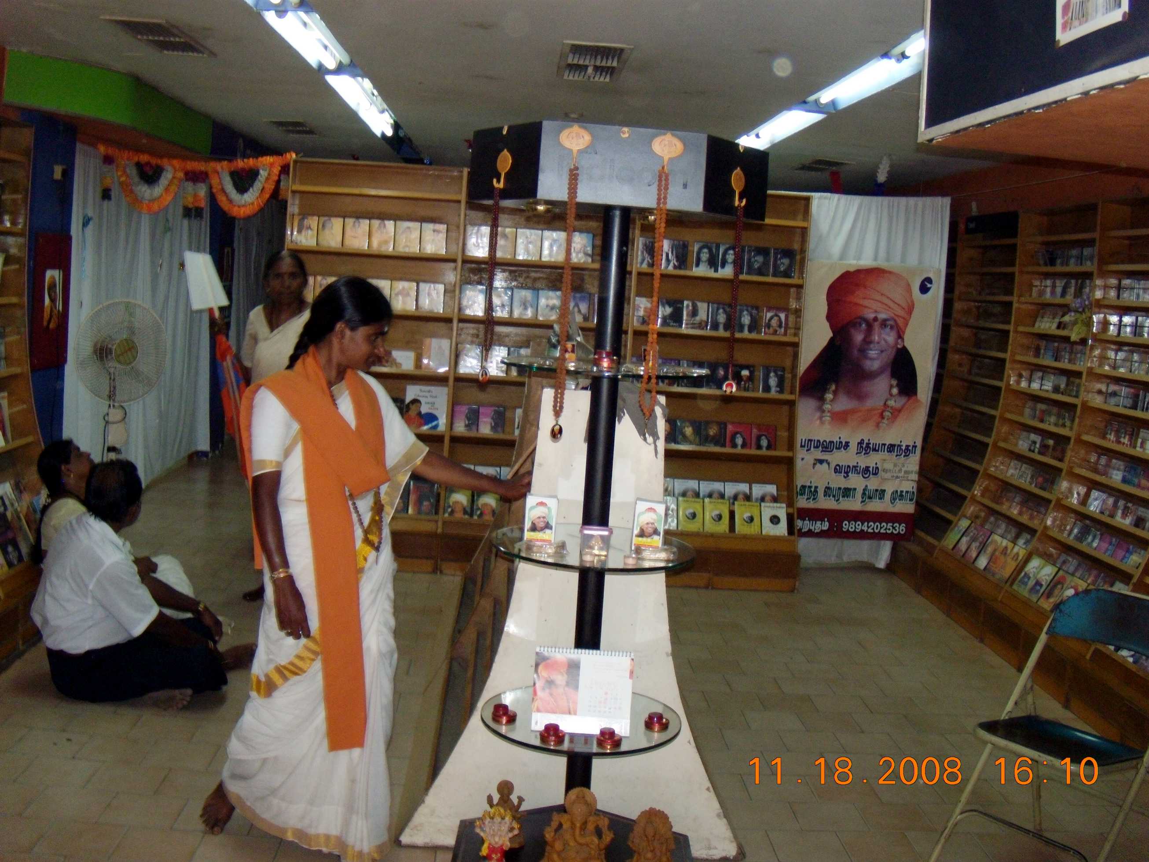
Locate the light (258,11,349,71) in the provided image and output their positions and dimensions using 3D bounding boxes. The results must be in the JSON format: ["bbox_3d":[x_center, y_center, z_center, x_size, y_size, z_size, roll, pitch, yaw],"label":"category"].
[{"bbox_3d":[-1.089,-1.635,4.999,0.200,0.090,1.220,3,7,-3],"label":"light"}]

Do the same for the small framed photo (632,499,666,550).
[{"bbox_3d":[0.171,0.216,2.695,0.070,0.110,0.018,6,7,17],"label":"small framed photo"}]

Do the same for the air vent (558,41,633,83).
[{"bbox_3d":[0.070,-1.454,4.695,0.255,0.040,0.800,3,7,-3],"label":"air vent"}]

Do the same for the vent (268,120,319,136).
[{"bbox_3d":[-1.793,-1.960,7.711,0.255,0.040,0.800,3,7,-3],"label":"vent"}]

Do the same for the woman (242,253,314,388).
[{"bbox_3d":[-1.343,-0.042,5.489,0.450,1.571,0.290,4,7,-2],"label":"woman"}]

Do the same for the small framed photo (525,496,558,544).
[{"bbox_3d":[-0.071,0.192,2.558,0.064,0.104,0.025,4,6,2],"label":"small framed photo"}]

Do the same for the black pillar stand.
[{"bbox_3d":[0.044,0.264,2.731,0.060,1.518,0.060,3,7,-3],"label":"black pillar stand"}]

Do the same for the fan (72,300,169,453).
[{"bbox_3d":[-2.001,0.090,5.222,0.420,1.335,0.460,9,9,38],"label":"fan"}]

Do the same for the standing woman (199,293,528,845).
[{"bbox_3d":[-0.551,0.337,3.217,0.758,1.478,0.422,-1,8,-32],"label":"standing woman"}]

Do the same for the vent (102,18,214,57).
[{"bbox_3d":[-1.639,-1.569,4.733,0.255,0.040,0.800,3,7,-3],"label":"vent"}]

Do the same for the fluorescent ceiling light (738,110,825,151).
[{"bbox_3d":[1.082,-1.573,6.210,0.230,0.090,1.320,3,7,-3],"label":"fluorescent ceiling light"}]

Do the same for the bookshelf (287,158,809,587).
[{"bbox_3d":[-0.159,-0.297,6.295,2.735,2.060,0.550,3,7,-3],"label":"bookshelf"}]

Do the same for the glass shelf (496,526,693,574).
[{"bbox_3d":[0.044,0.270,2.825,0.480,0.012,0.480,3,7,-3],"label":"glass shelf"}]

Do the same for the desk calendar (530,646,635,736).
[{"bbox_3d":[0.019,0.582,2.701,0.220,0.175,0.090,4,7,0],"label":"desk calendar"}]

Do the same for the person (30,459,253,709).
[{"bbox_3d":[-1.574,0.496,4.338,0.760,0.810,0.640,-1,9,-33],"label":"person"}]

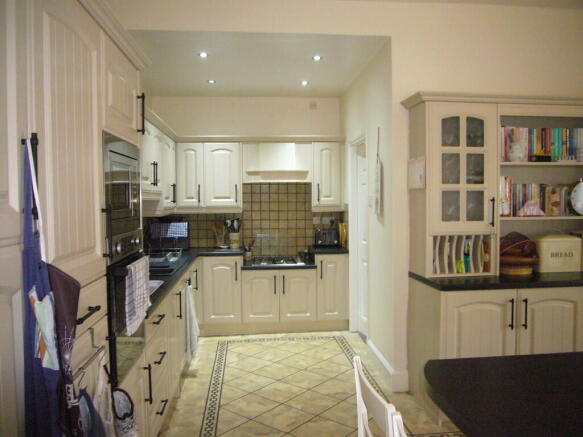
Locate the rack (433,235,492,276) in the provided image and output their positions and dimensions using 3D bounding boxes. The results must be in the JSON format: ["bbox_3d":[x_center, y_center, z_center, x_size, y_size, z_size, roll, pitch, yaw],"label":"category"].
[{"bbox_3d":[1.159,0.245,3.374,0.445,0.285,0.310,-1,3,-6],"label":"rack"}]

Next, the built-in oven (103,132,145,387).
[{"bbox_3d":[-0.975,0.156,2.035,0.540,0.980,0.600,-1,2,-5],"label":"built-in oven"}]

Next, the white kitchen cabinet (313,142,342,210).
[{"bbox_3d":[0.396,-0.474,5.467,0.340,0.740,0.320,-1,2,-5],"label":"white kitchen cabinet"}]

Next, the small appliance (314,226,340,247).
[{"bbox_3d":[0.388,0.215,5.389,0.270,0.217,0.260,-1,3,-6],"label":"small appliance"}]

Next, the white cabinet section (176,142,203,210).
[{"bbox_3d":[-1.131,-0.480,5.368,0.310,0.722,0.330,-1,2,-5],"label":"white cabinet section"}]

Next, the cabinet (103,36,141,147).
[{"bbox_3d":[-1.028,-0.528,2.043,0.580,0.372,0.600,-1,3,-6],"label":"cabinet"}]

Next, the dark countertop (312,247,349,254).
[{"bbox_3d":[0.404,0.348,5.356,0.375,0.040,0.600,-1,3,-6],"label":"dark countertop"}]

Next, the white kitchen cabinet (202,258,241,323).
[{"bbox_3d":[-0.754,0.750,5.259,0.402,0.715,0.550,-1,2,-5],"label":"white kitchen cabinet"}]

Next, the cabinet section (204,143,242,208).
[{"bbox_3d":[-0.769,-0.485,5.402,0.418,0.722,0.330,-1,2,-5],"label":"cabinet section"}]

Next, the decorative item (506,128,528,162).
[{"bbox_3d":[1.566,-0.515,3.335,0.145,0.235,0.110,-1,3,-6],"label":"decorative item"}]

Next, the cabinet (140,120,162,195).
[{"bbox_3d":[-1.308,-0.483,3.883,0.320,0.570,0.920,-1,3,-6],"label":"cabinet"}]

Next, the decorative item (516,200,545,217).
[{"bbox_3d":[1.755,-0.073,3.462,0.190,0.110,0.060,-1,2,-5],"label":"decorative item"}]

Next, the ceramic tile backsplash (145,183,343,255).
[{"bbox_3d":[-0.506,0.013,5.553,2.200,0.840,0.030,-1,2,-5],"label":"ceramic tile backsplash"}]

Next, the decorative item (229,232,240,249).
[{"bbox_3d":[-0.653,0.252,5.398,0.130,0.180,0.130,-1,2,-5],"label":"decorative item"}]

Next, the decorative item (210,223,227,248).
[{"bbox_3d":[-0.830,0.193,5.359,0.180,0.300,0.140,-1,2,-5],"label":"decorative item"}]

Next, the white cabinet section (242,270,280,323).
[{"bbox_3d":[-0.350,0.826,5.344,0.402,0.571,0.570,-1,2,-5],"label":"white cabinet section"}]

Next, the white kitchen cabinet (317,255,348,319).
[{"bbox_3d":[0.421,0.743,5.370,0.345,0.715,0.550,-1,2,-5],"label":"white kitchen cabinet"}]

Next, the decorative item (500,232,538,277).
[{"bbox_3d":[1.588,0.247,3.431,0.300,0.287,0.270,-1,3,-6],"label":"decorative item"}]

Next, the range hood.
[{"bbox_3d":[-0.170,-0.626,5.382,0.777,0.438,0.350,-1,3,-6],"label":"range hood"}]

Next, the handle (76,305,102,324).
[{"bbox_3d":[-0.639,0.298,1.450,0.040,0.020,0.212,-1,2,-5],"label":"handle"}]

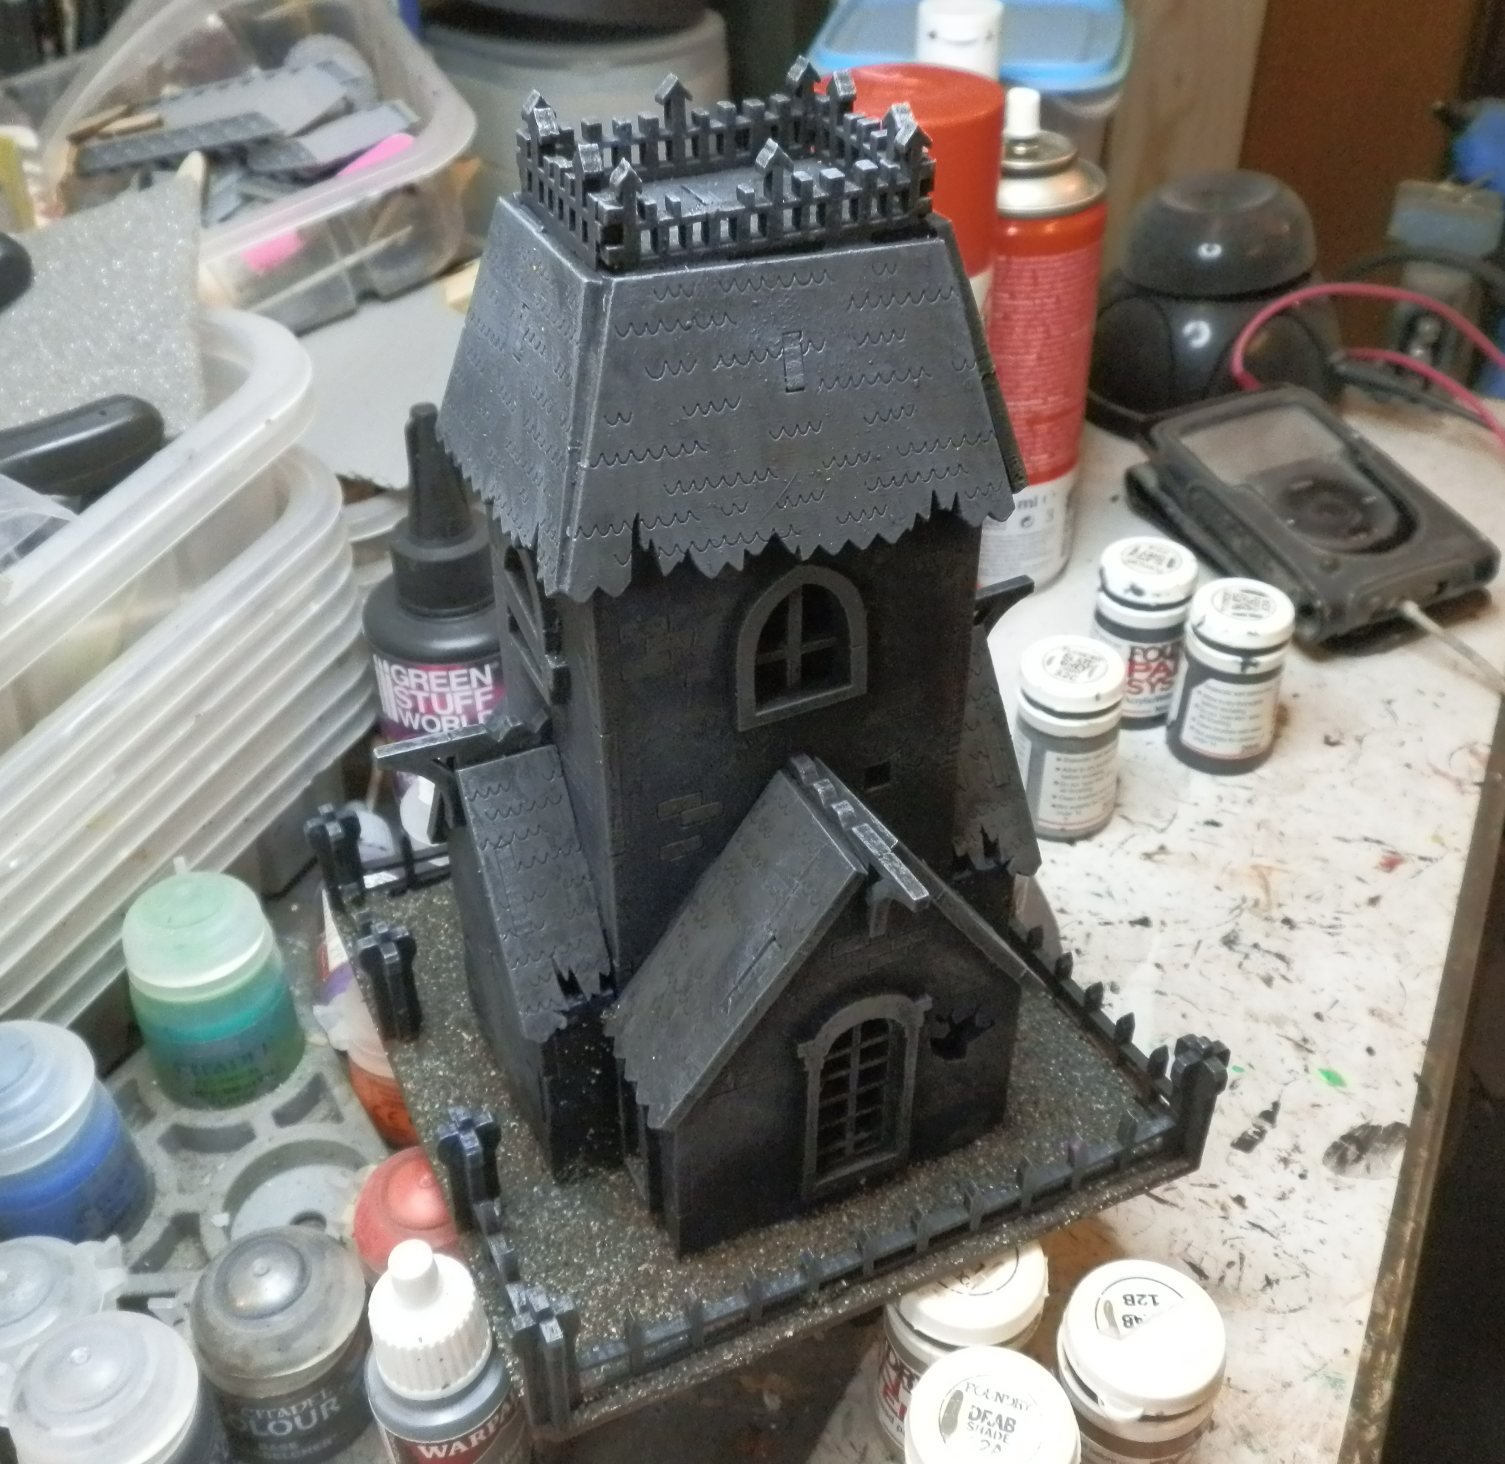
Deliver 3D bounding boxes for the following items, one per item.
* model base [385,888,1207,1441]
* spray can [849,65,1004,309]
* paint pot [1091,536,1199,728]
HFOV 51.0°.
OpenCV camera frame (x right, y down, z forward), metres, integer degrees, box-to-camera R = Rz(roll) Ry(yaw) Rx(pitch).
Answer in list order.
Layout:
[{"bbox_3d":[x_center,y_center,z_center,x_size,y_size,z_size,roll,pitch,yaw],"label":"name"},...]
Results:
[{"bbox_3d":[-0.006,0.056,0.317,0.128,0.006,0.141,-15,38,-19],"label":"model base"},{"bbox_3d":[0.042,-0.098,0.457,0.052,0.166,0.052,2,37,5],"label":"spray can"},{"bbox_3d":[0.114,-0.029,0.463,0.031,0.048,0.031,8,38,13],"label":"paint pot"}]

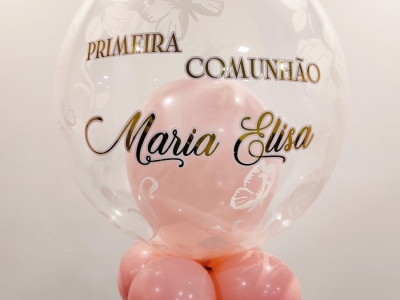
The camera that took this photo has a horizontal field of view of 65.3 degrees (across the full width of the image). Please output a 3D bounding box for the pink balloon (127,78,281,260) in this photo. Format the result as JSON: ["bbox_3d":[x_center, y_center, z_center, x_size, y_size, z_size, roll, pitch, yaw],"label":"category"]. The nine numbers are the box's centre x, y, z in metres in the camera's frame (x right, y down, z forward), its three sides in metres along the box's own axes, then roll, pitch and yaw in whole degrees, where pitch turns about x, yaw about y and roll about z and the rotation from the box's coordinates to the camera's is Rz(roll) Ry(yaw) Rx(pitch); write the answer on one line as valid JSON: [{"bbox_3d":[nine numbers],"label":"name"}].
[{"bbox_3d":[0.006,0.036,0.550,0.262,0.305,0.262,0,2,0],"label":"pink balloon"}]

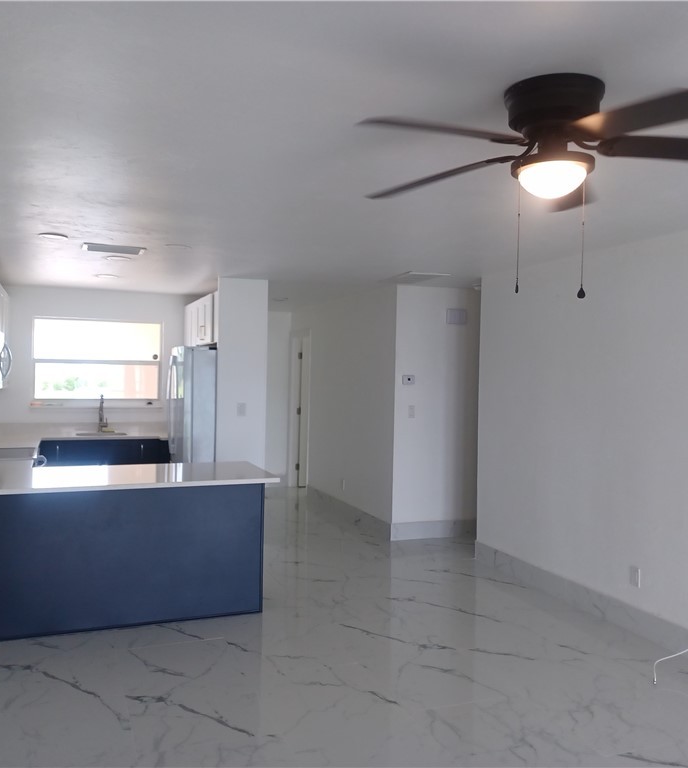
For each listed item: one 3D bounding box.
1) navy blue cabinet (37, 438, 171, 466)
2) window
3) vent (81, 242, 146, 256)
[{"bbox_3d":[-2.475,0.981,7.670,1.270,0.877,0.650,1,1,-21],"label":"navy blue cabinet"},{"bbox_3d":[-2.641,-0.246,7.980,1.315,0.885,0.120,1,1,-21],"label":"window"},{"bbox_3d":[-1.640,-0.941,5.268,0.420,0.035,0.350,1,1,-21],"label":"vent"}]

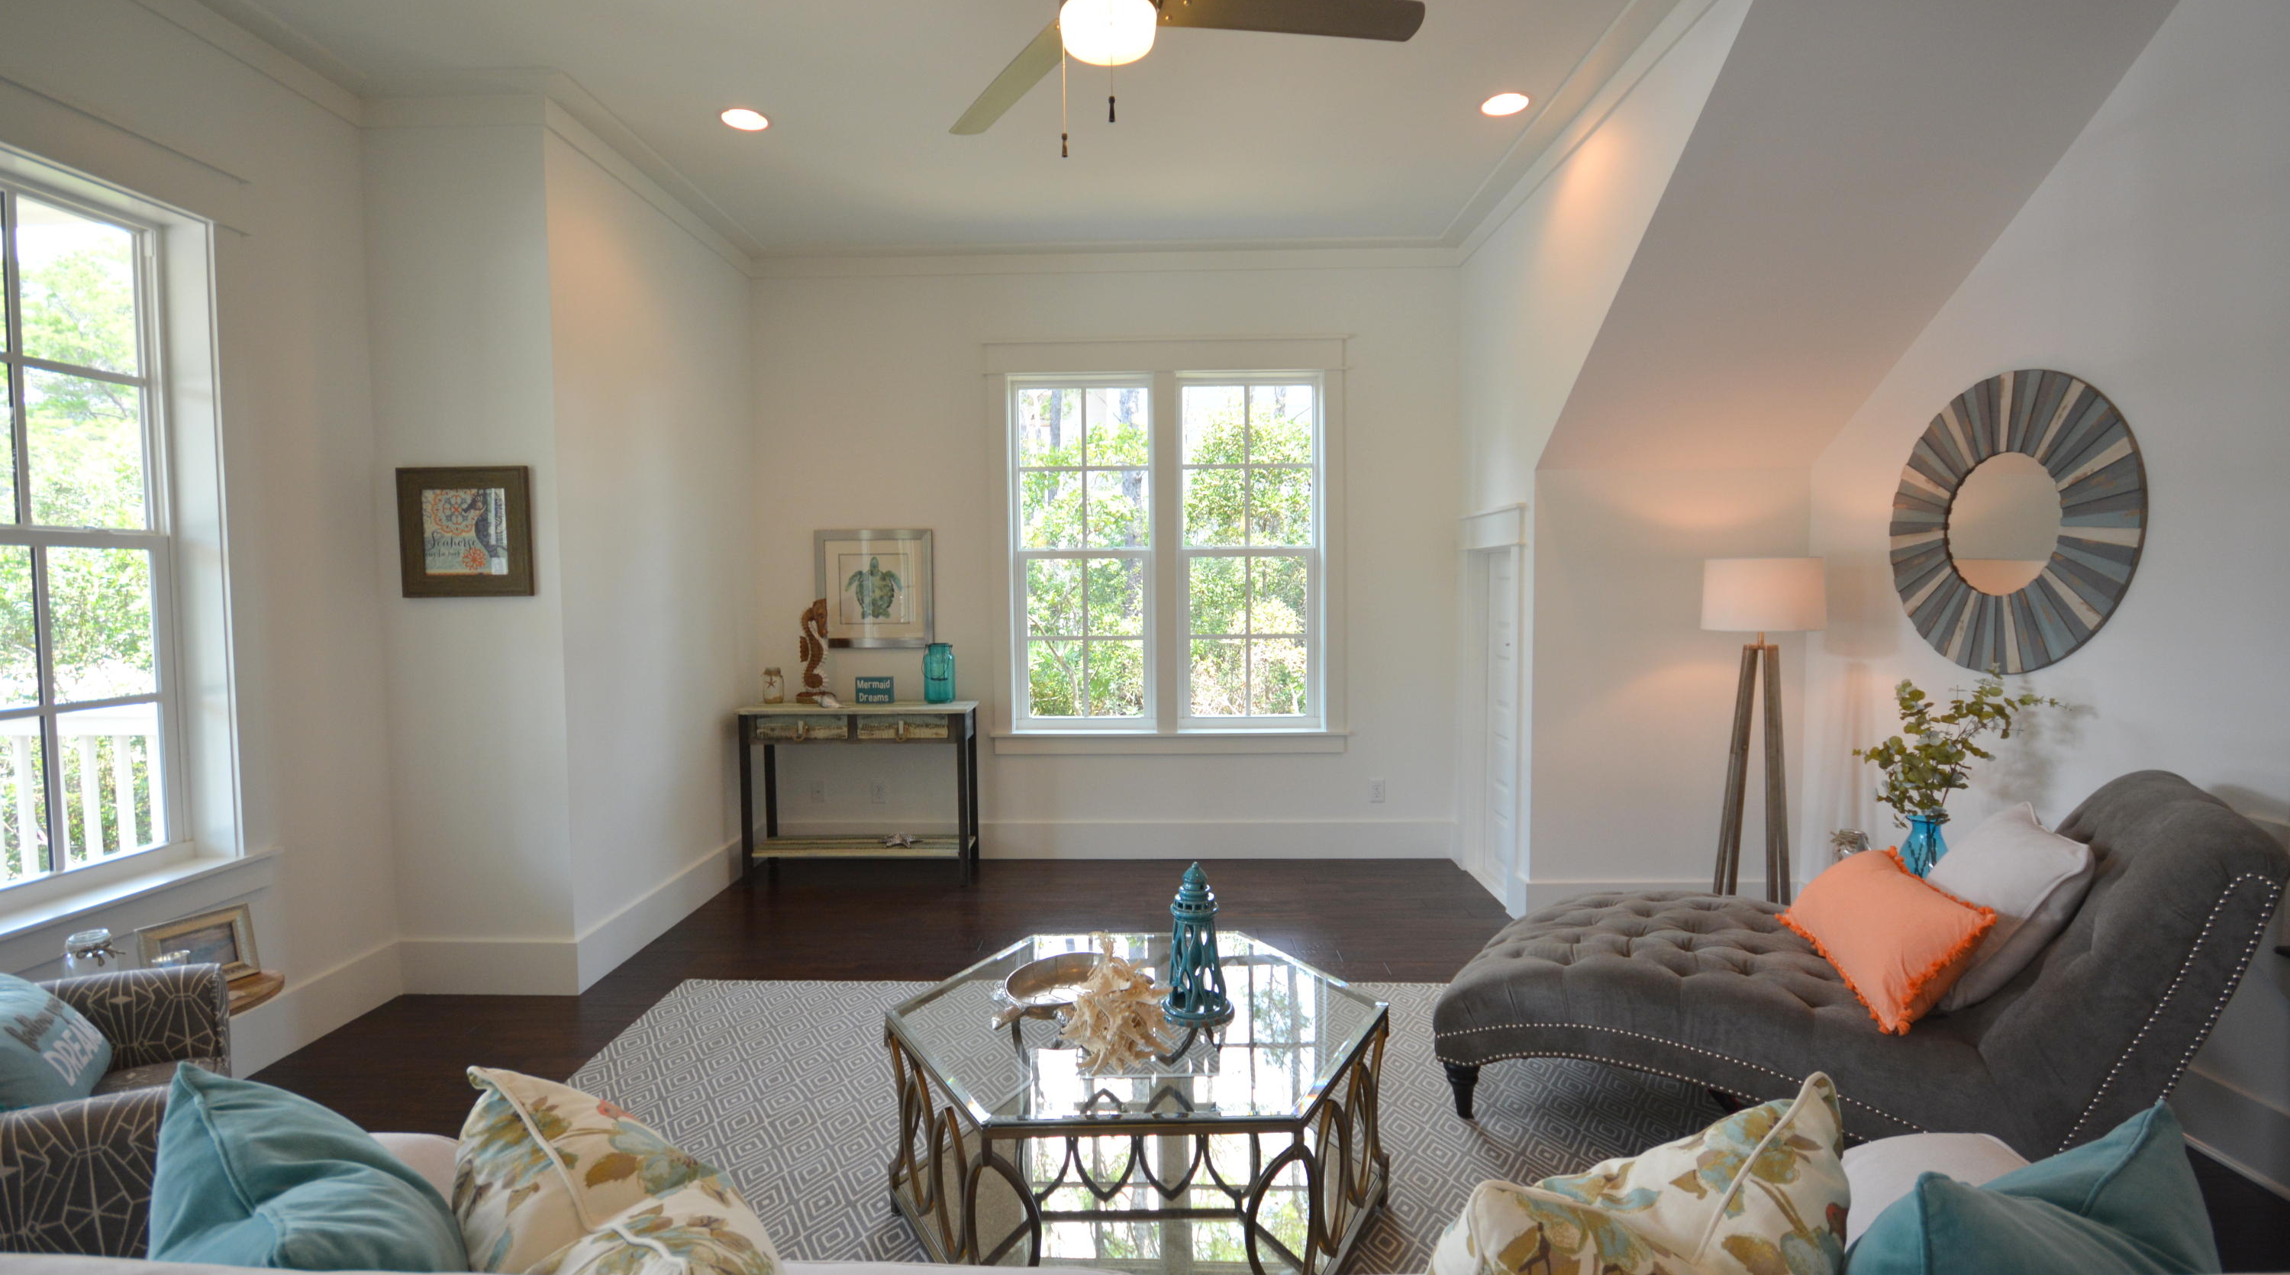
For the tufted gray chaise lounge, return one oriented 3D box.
[{"bbox_3d":[1.603,0.796,2.423,1.573,0.937,0.672,1,4,26],"label":"tufted gray chaise lounge"}]

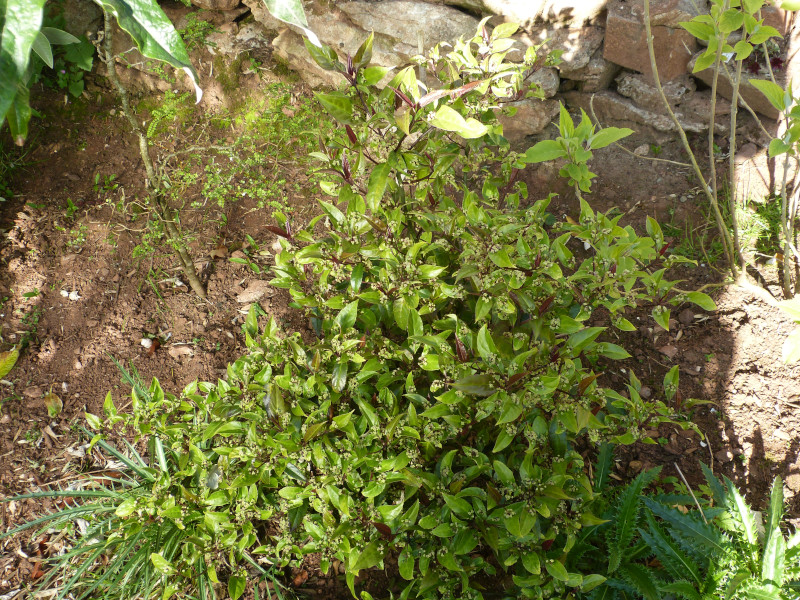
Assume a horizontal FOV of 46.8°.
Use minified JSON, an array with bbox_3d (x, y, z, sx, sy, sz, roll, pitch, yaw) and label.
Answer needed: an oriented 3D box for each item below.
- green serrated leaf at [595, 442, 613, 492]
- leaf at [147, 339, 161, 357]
[{"bbox_3d":[0.400,0.329,1.818,0.037,0.050,0.100,0,39,0],"label":"green serrated leaf"},{"bbox_3d":[-0.573,0.111,2.152,0.022,0.018,0.045,7,40,9],"label":"leaf"}]

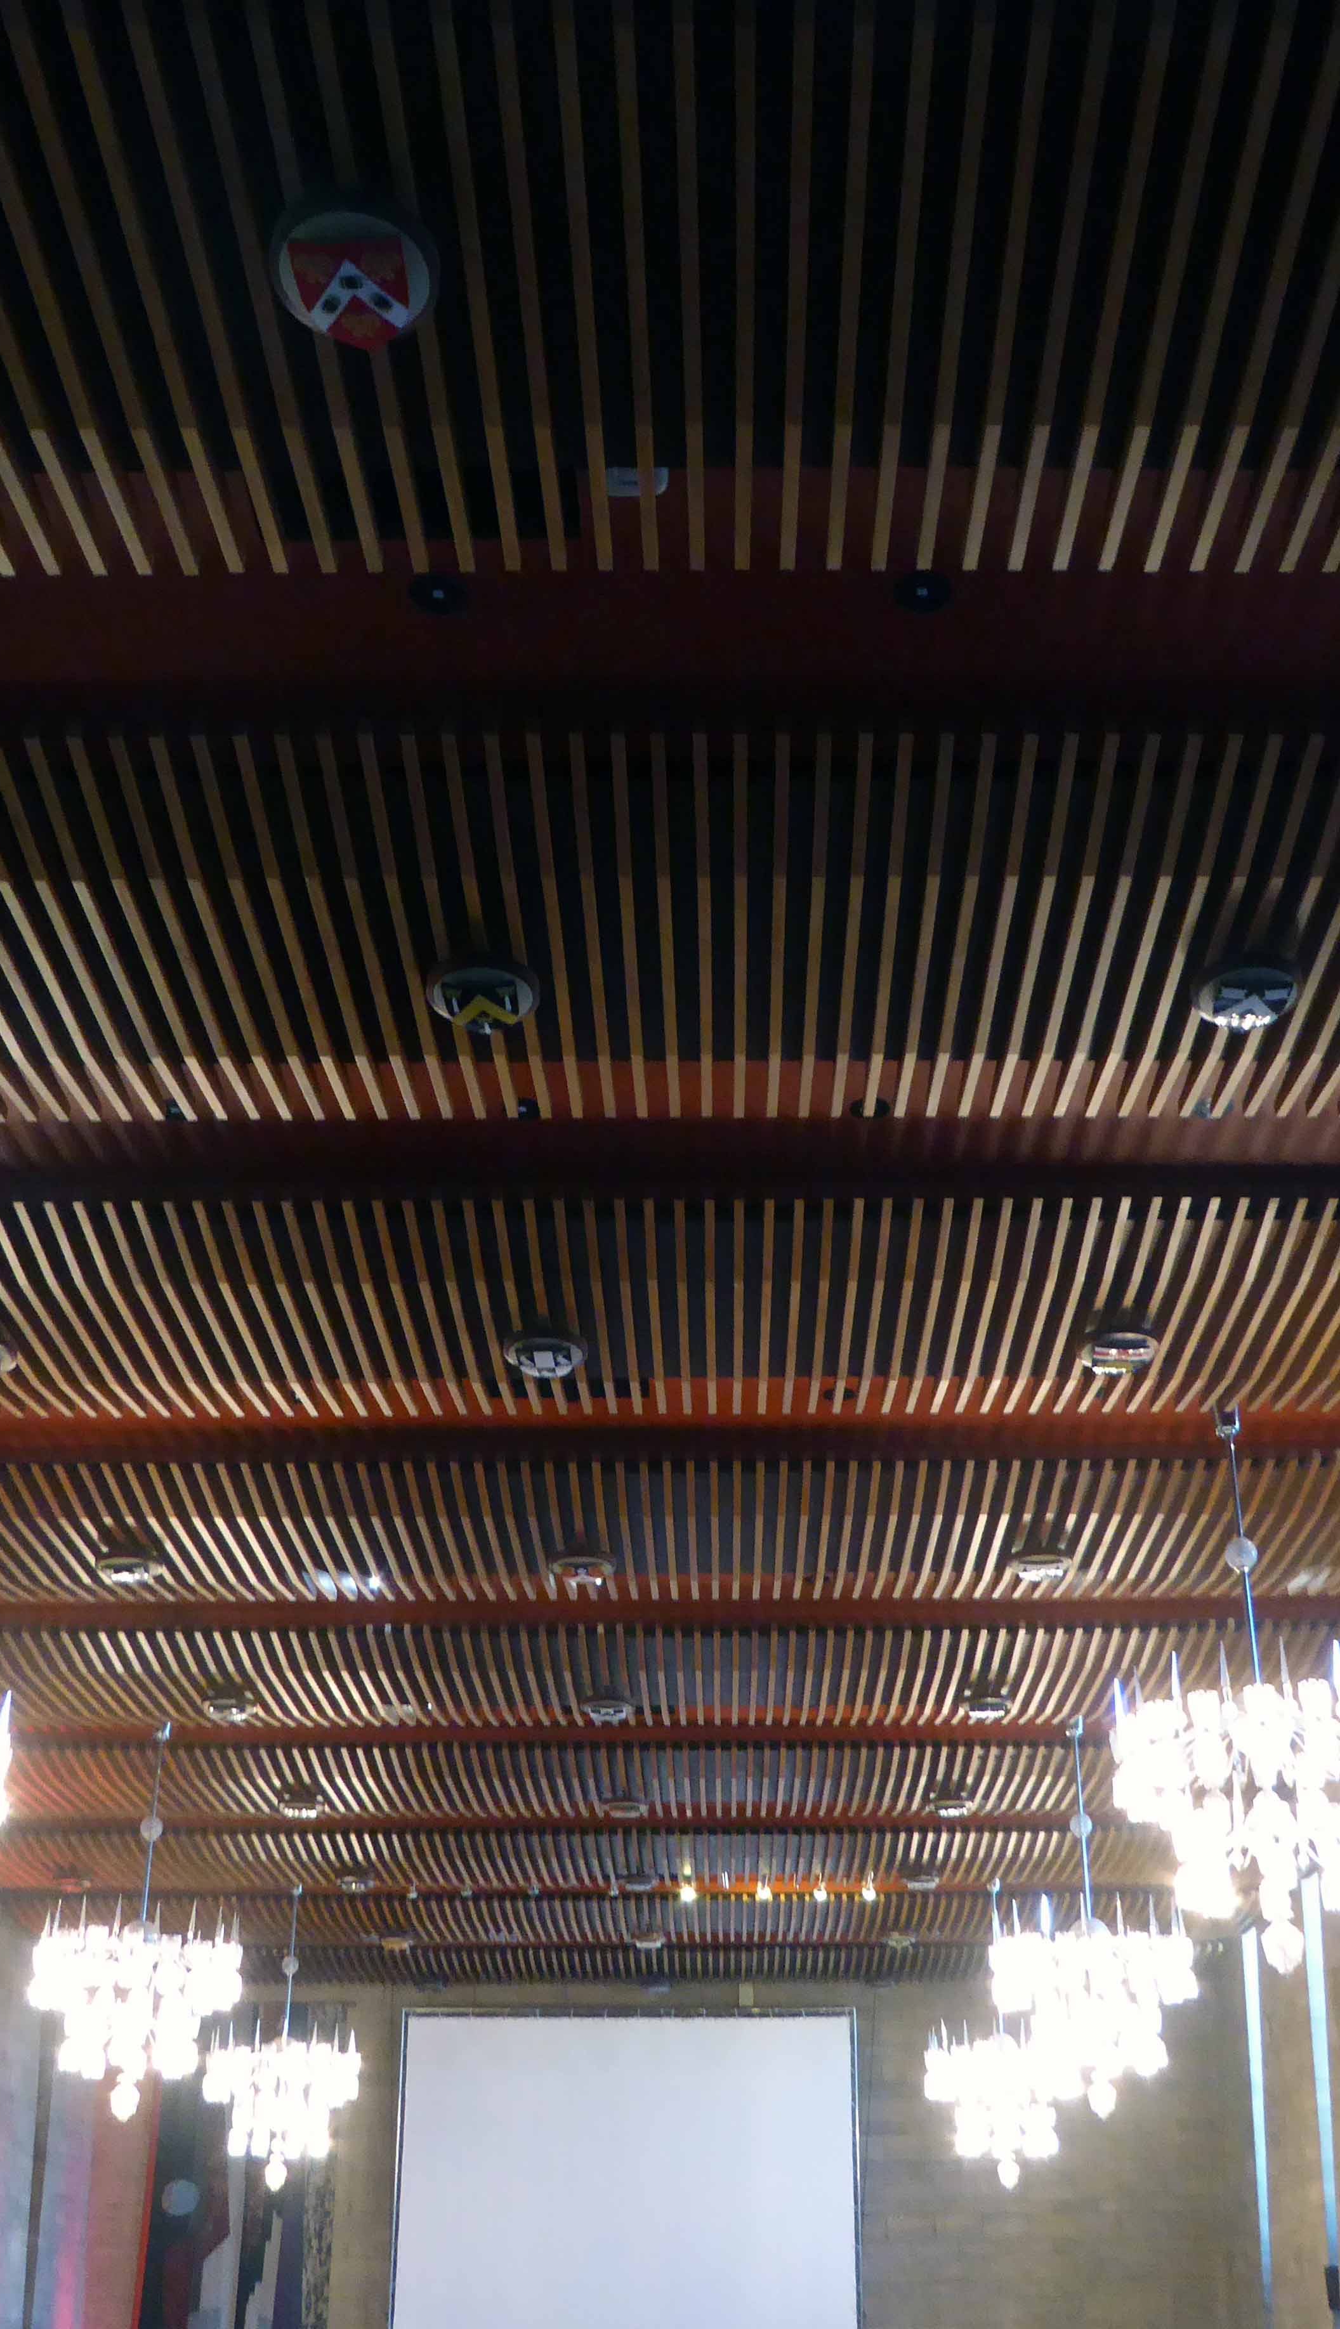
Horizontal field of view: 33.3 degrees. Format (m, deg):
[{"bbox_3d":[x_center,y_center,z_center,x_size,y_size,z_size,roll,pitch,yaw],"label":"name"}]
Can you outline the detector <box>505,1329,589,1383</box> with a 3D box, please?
[{"bbox_3d":[-0.674,1.031,11.932,0.431,0.155,0.431,0,-29,2],"label":"detector"}]

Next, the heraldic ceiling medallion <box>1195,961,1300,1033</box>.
[{"bbox_3d":[2.280,-0.646,8.832,0.431,0.155,0.431,0,-29,2],"label":"heraldic ceiling medallion"}]

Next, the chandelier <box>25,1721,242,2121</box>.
[{"bbox_3d":[-4.459,6.235,19.004,1.777,3.341,1.777,0,-29,2],"label":"chandelier"}]

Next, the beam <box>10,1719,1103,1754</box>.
[{"bbox_3d":[-0.462,4.807,19.668,14.145,0.293,0.966,0,-29,2],"label":"beam"}]

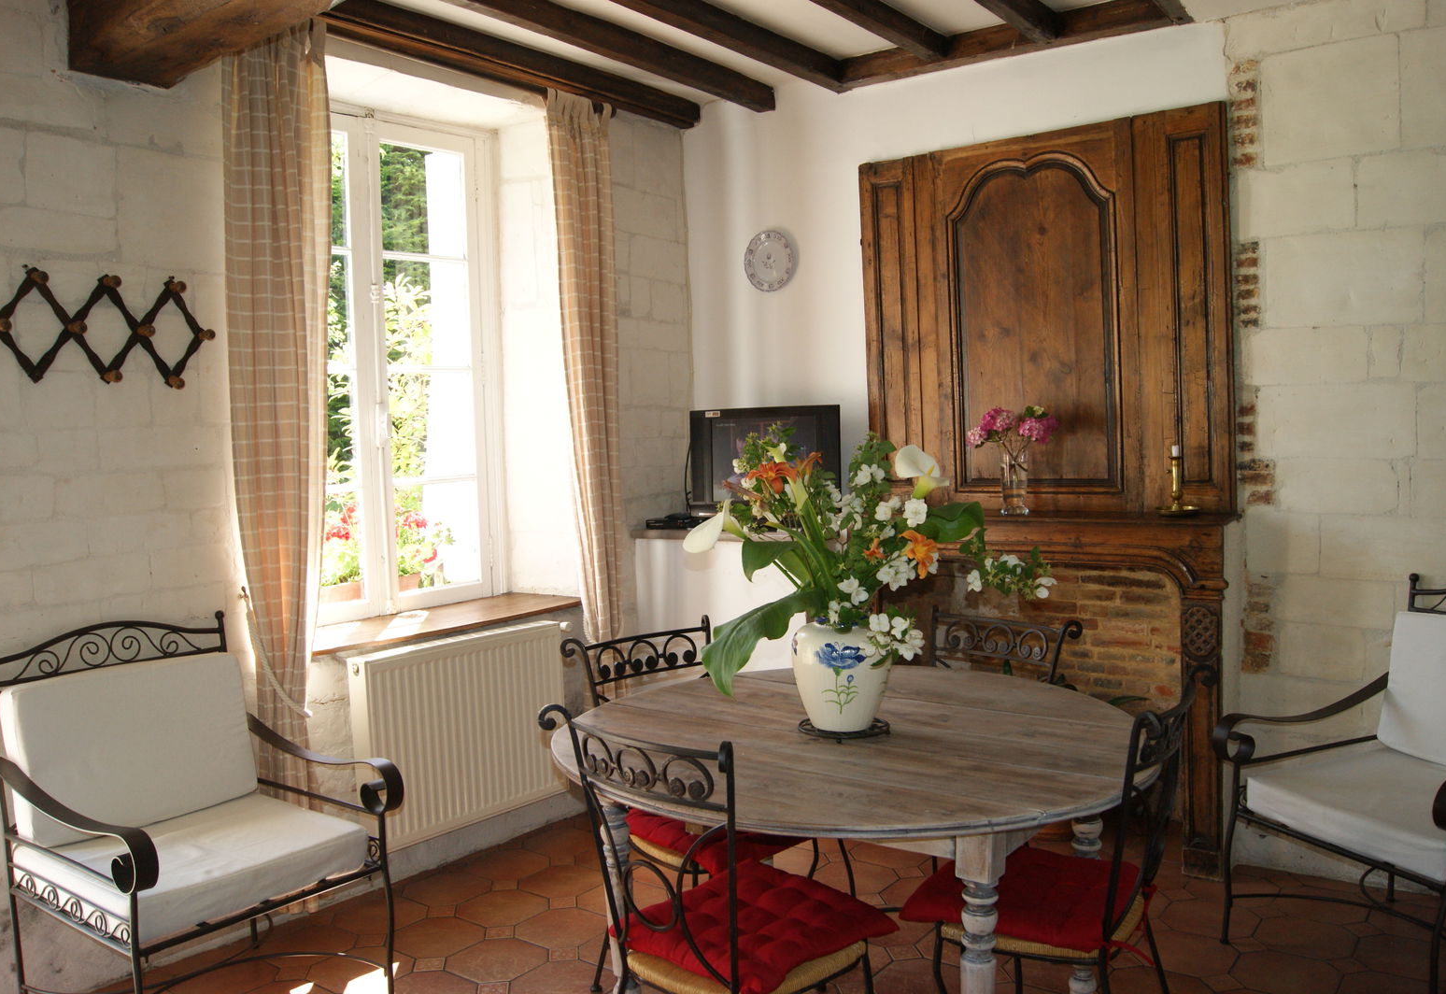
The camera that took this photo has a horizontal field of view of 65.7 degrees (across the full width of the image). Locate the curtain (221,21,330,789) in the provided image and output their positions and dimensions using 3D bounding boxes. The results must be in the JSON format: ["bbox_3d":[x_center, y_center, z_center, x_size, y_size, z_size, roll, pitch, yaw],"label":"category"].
[{"bbox_3d":[-1.234,-0.102,3.219,0.150,2.570,0.350,0,4,41],"label":"curtain"}]

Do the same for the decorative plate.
[{"bbox_3d":[0.173,-0.874,4.150,0.230,0.230,0.030,-1,3,33],"label":"decorative plate"}]

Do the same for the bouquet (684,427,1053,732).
[{"bbox_3d":[0.291,0.130,2.260,0.740,0.550,0.560,-2,3,3],"label":"bouquet"}]

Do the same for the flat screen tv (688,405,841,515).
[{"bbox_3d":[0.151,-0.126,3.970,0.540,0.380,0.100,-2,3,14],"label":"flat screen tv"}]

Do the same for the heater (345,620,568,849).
[{"bbox_3d":[-0.838,0.762,3.688,0.105,0.590,0.757,0,4,41],"label":"heater"}]

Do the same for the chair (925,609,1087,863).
[{"bbox_3d":[0.517,0.752,2.620,0.450,0.905,0.530,0,4,45],"label":"chair"}]

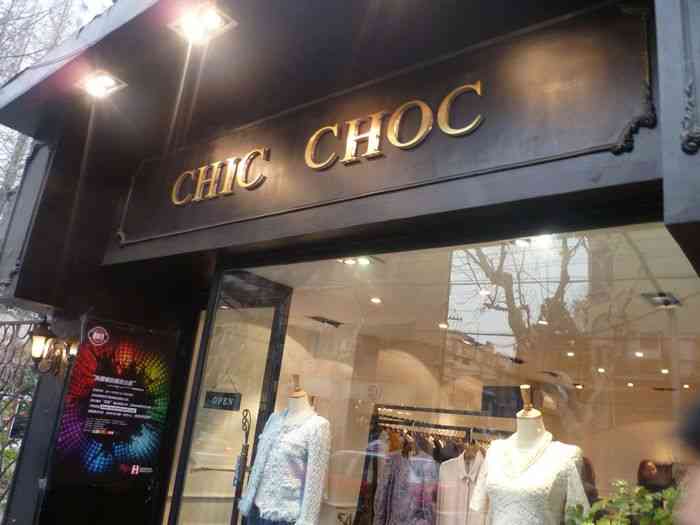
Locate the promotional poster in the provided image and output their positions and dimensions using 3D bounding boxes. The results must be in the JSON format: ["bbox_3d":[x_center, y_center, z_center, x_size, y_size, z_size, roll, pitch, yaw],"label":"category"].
[{"bbox_3d":[-1.434,0.870,3.507,0.587,0.949,0.020,17,-19,-36],"label":"promotional poster"}]

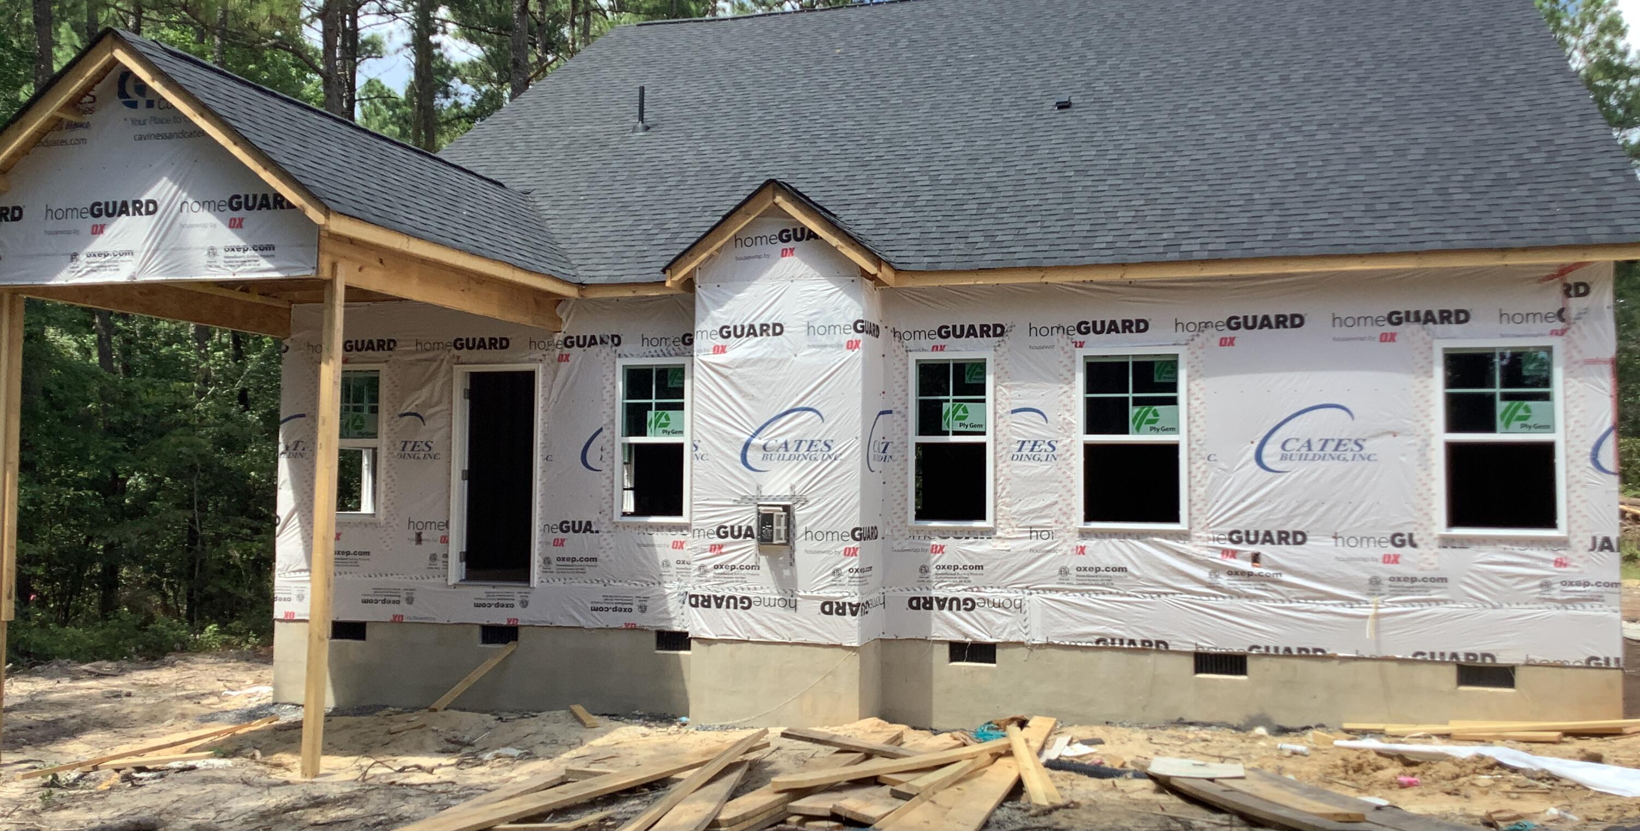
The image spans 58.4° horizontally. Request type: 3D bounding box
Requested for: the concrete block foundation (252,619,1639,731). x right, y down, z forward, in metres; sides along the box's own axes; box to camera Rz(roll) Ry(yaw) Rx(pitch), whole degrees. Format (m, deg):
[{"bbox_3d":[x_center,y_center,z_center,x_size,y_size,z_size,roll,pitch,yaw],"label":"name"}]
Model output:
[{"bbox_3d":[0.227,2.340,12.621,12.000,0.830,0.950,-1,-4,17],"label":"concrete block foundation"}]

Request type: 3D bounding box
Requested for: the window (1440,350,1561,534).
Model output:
[{"bbox_3d":[5.296,0.170,11.447,0.919,1.519,0.100,-1,-4,17],"label":"window"}]

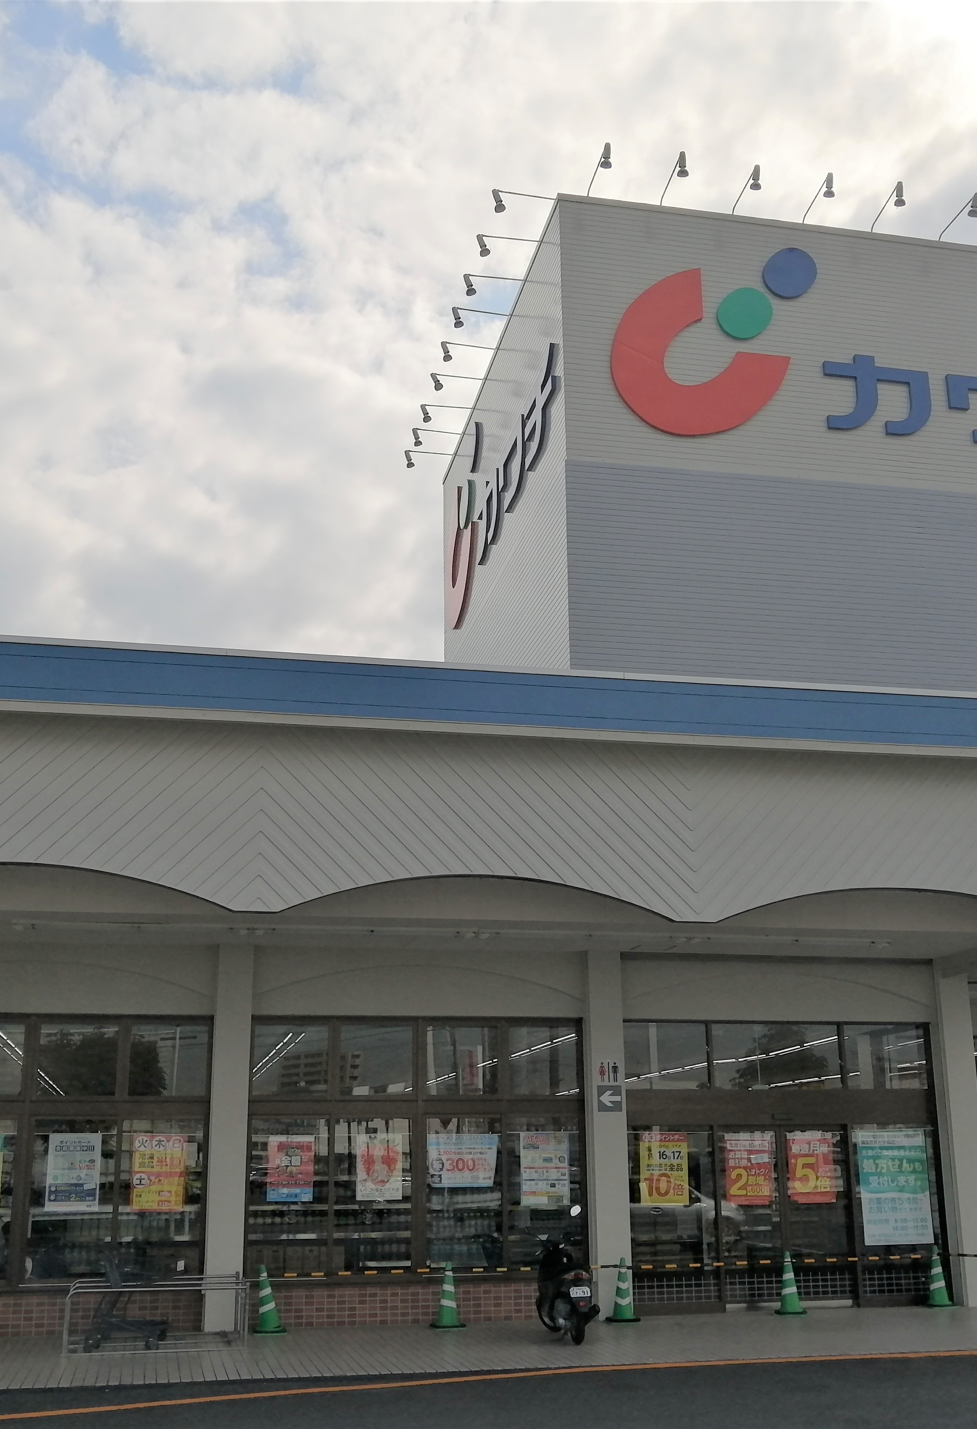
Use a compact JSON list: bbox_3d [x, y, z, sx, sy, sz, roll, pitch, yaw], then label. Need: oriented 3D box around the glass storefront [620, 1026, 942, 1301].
[{"bbox_3d":[3.650,5.492,18.186,4.130,3.380,0.180,3,-17,-11],"label":"glass storefront"}]

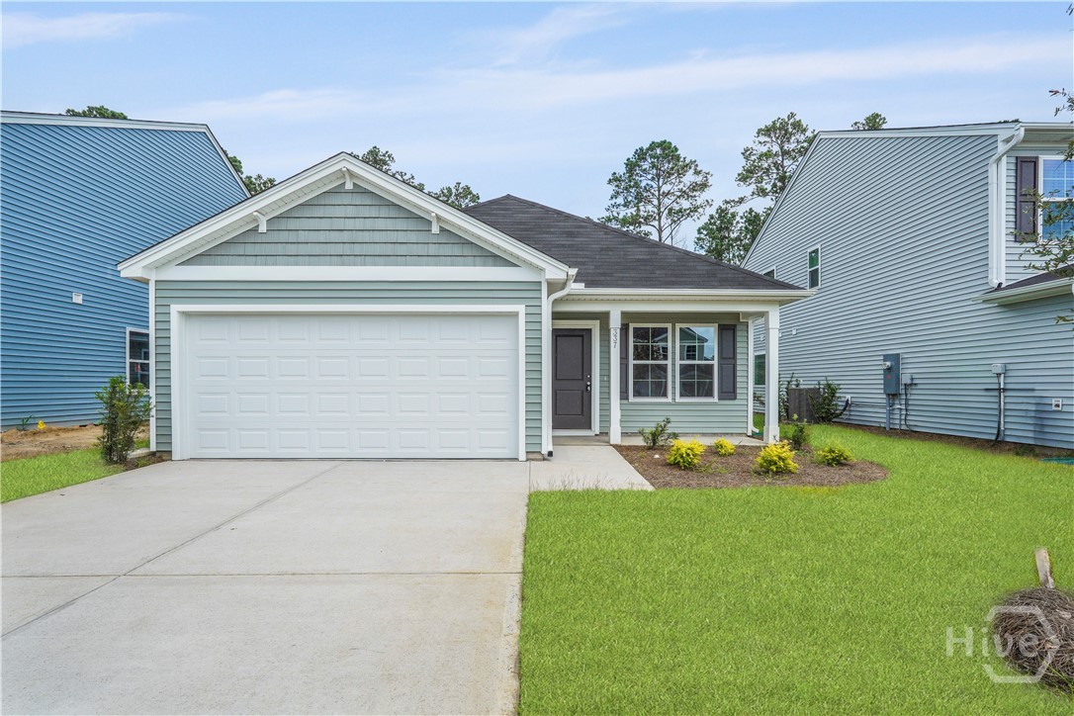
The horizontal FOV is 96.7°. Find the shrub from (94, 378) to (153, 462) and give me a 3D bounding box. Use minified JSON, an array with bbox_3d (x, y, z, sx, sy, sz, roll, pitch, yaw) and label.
[{"bbox_3d":[-5.820,0.870,6.720,0.690,1.220,0.650,0,-1,0],"label":"shrub"}]

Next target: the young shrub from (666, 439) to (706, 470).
[{"bbox_3d":[2.040,1.297,6.500,0.530,0.390,0.510,0,-1,0],"label":"young shrub"}]

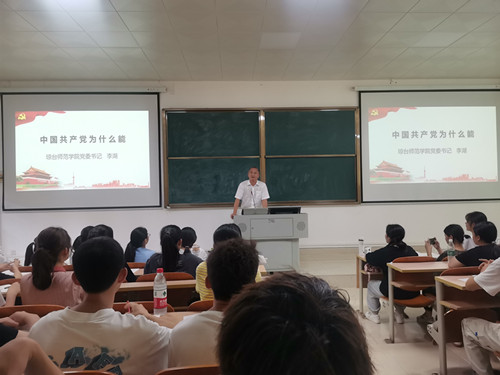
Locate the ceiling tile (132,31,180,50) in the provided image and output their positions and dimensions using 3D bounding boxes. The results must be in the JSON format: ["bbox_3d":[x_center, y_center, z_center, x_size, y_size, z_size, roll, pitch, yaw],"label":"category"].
[{"bbox_3d":[-1.352,-2.143,5.459,0.600,0.025,0.600,-1,0,-3],"label":"ceiling tile"}]

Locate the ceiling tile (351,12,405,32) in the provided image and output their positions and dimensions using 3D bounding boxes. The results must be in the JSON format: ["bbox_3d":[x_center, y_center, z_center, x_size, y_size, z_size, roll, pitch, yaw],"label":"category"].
[{"bbox_3d":[1.673,-2.206,5.007,0.600,0.025,0.600,-1,0,-3],"label":"ceiling tile"}]

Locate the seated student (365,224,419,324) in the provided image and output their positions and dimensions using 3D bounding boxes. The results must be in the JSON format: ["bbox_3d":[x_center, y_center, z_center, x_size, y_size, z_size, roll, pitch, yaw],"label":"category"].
[{"bbox_3d":[1.570,1.000,4.200,0.490,1.150,0.700,-1,0,-23],"label":"seated student"}]

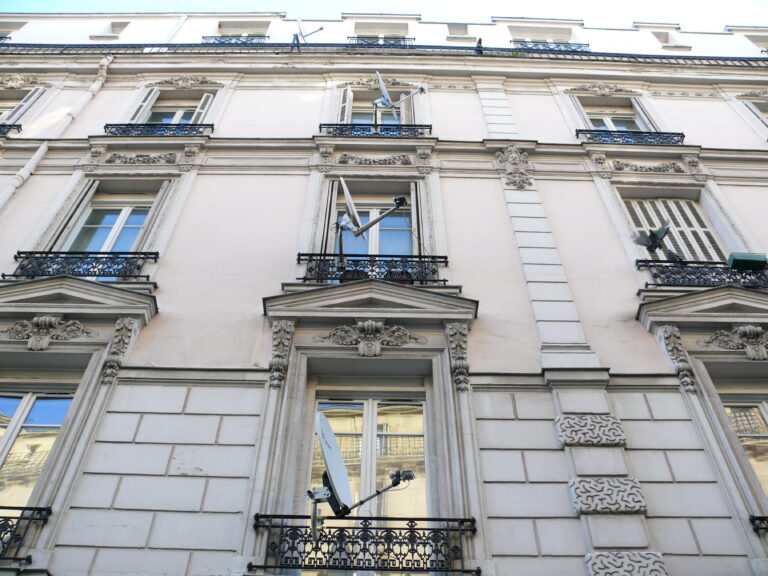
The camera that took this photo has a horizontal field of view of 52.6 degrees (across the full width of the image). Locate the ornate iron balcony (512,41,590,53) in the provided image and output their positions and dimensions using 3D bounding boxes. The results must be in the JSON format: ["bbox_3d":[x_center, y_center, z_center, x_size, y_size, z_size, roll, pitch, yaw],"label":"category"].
[{"bbox_3d":[3.524,-4.962,16.170,1.620,0.420,0.250,1,-54,0],"label":"ornate iron balcony"}]

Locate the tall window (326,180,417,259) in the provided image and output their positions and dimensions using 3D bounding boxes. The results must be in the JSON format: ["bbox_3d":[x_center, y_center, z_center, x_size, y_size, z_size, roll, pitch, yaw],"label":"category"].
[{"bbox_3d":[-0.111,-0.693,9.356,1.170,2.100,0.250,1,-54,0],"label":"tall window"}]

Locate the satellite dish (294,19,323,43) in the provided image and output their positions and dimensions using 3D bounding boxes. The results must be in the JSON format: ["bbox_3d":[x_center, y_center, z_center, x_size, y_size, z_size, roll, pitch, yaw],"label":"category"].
[{"bbox_3d":[-1.385,-4.777,14.373,0.500,0.580,0.520,-14,-55,11],"label":"satellite dish"}]

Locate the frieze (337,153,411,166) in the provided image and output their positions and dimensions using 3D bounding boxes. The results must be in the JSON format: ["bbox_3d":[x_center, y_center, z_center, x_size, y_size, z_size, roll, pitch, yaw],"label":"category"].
[{"bbox_3d":[-0.136,-1.689,10.205,0.950,0.210,0.090,1,-54,0],"label":"frieze"}]

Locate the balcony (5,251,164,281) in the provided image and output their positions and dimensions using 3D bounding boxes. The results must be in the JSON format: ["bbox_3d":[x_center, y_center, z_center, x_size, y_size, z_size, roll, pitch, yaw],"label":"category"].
[{"bbox_3d":[-3.078,-0.197,7.958,1.480,0.470,0.150,1,-53,-1],"label":"balcony"}]

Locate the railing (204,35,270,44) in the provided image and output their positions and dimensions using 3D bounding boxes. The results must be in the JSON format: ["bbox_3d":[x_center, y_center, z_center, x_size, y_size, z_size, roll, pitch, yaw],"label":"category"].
[{"bbox_3d":[-3.129,-5.071,16.123,1.400,0.420,0.250,1,-54,0],"label":"railing"}]

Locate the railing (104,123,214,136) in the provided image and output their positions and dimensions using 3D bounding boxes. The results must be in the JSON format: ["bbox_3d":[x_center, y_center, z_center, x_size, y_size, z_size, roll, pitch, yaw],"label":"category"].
[{"bbox_3d":[-3.135,-2.079,10.715,1.491,0.450,0.230,1,-53,-1],"label":"railing"}]

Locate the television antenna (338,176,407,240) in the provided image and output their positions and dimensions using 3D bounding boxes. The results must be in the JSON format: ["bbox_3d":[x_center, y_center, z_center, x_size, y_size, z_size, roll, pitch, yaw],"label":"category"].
[{"bbox_3d":[-0.151,-0.909,8.701,0.720,0.840,0.780,-14,-55,11],"label":"television antenna"}]

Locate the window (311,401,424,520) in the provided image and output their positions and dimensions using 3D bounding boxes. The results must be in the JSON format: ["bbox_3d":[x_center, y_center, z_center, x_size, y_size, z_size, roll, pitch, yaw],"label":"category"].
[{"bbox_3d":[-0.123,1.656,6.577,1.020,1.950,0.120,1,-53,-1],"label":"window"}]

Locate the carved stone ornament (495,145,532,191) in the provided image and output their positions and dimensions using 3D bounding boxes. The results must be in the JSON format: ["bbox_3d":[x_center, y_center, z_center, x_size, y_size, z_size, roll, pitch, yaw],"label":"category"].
[{"bbox_3d":[1.664,-1.484,9.749,0.450,0.760,0.280,1,-53,-1],"label":"carved stone ornament"}]

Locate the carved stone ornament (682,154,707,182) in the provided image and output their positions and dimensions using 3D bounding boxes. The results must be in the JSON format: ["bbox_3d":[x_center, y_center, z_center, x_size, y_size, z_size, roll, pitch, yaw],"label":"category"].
[{"bbox_3d":[4.202,-1.584,10.475,0.220,0.634,0.140,1,-53,0],"label":"carved stone ornament"}]

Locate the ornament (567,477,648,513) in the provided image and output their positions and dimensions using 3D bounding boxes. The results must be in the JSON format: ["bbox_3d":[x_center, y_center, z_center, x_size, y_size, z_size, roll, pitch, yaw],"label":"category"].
[{"bbox_3d":[1.697,1.581,5.873,0.500,0.300,0.120,1,-53,-1],"label":"ornament"}]

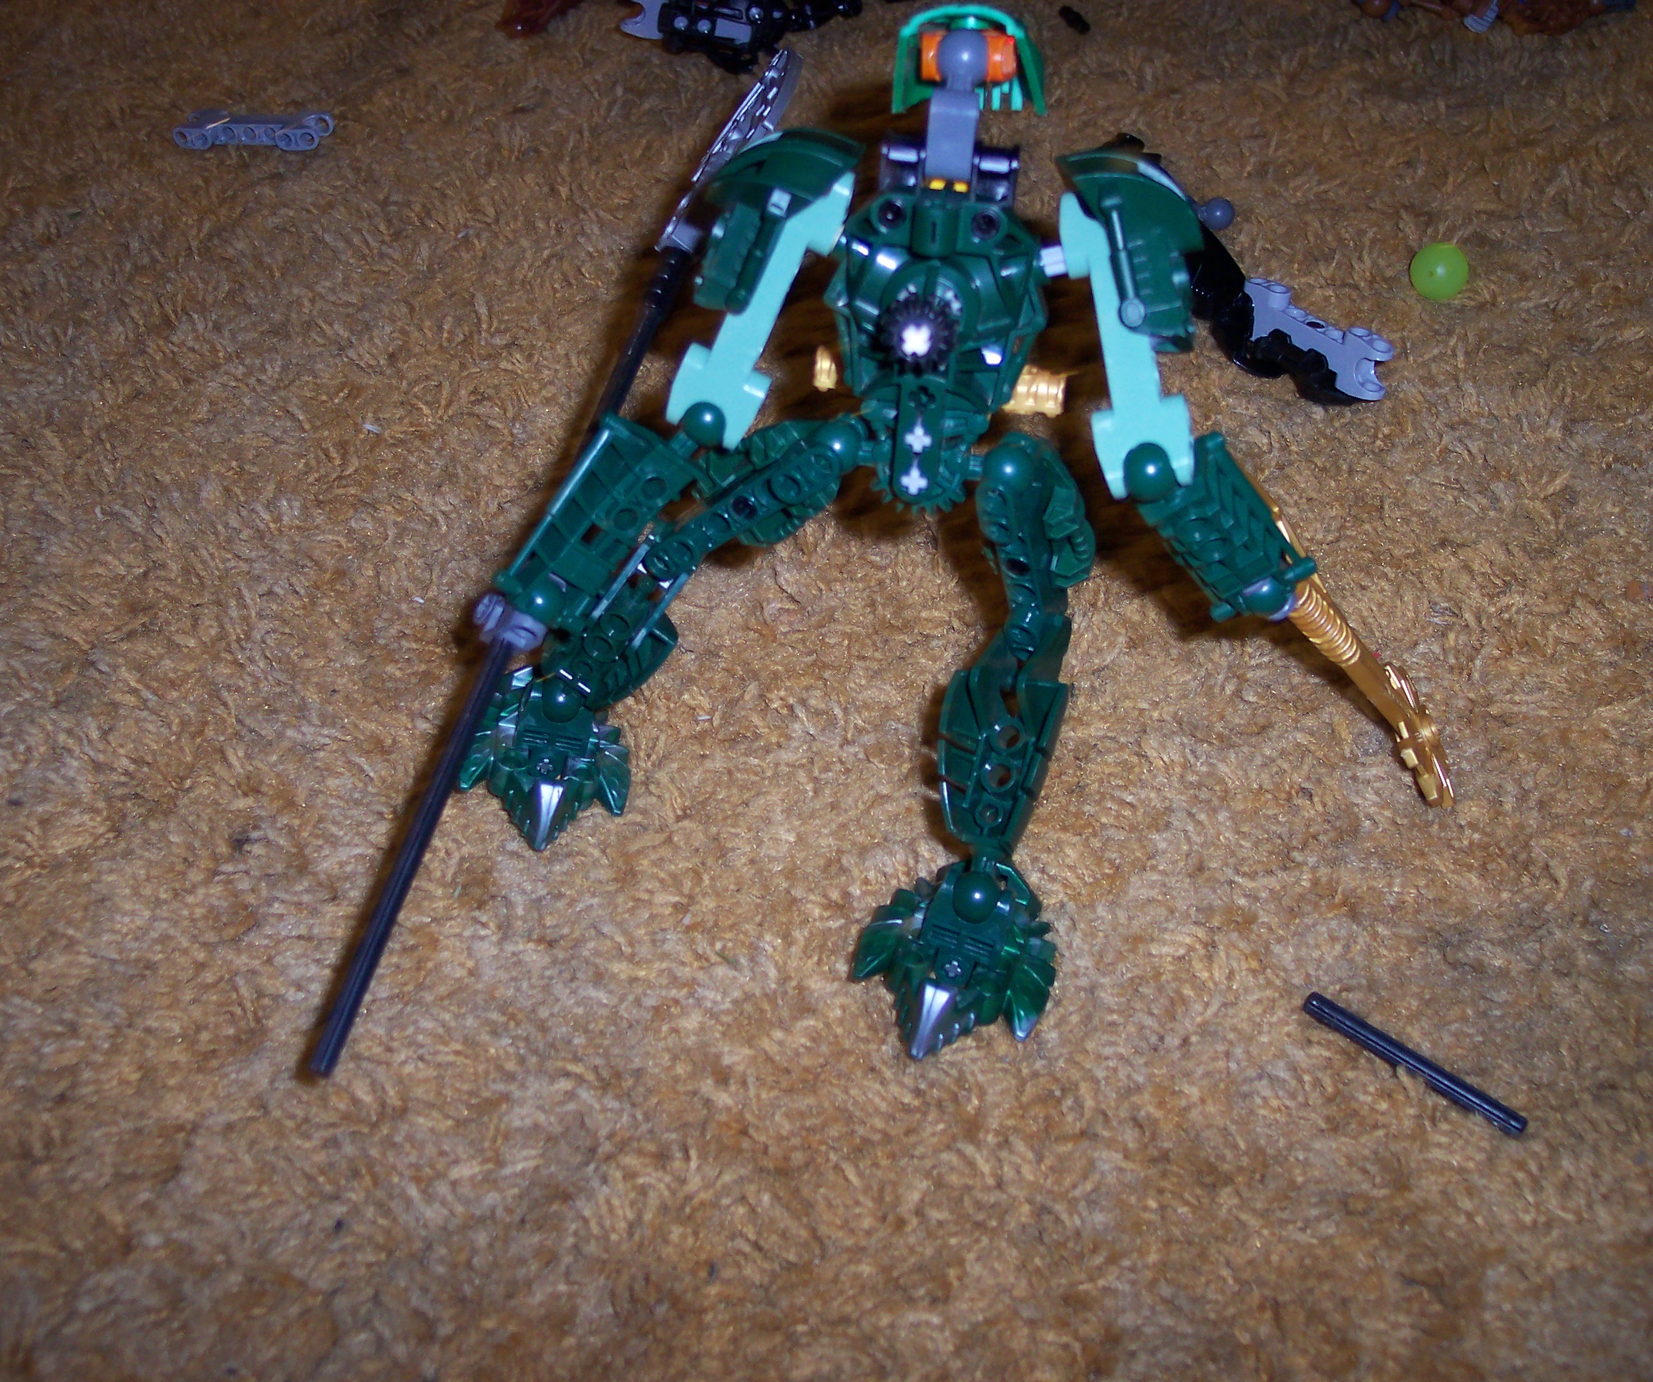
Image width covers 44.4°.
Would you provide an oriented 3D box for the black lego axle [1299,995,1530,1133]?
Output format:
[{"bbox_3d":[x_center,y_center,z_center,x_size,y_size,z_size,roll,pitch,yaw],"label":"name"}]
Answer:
[{"bbox_3d":[0.117,0.074,0.404,0.048,0.005,0.005,31,53,27],"label":"black lego axle"}]

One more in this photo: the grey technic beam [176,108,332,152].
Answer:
[{"bbox_3d":[-0.198,-0.194,0.700,0.056,0.008,0.016,5,43,14],"label":"grey technic beam"}]

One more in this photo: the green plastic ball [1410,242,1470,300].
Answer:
[{"bbox_3d":[0.183,-0.125,0.605,0.017,0.017,0.017,-1,43,1],"label":"green plastic ball"}]

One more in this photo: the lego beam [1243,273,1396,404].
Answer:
[{"bbox_3d":[0.132,-0.096,0.549,0.008,0.016,0.056,-16,38,-27],"label":"lego beam"}]

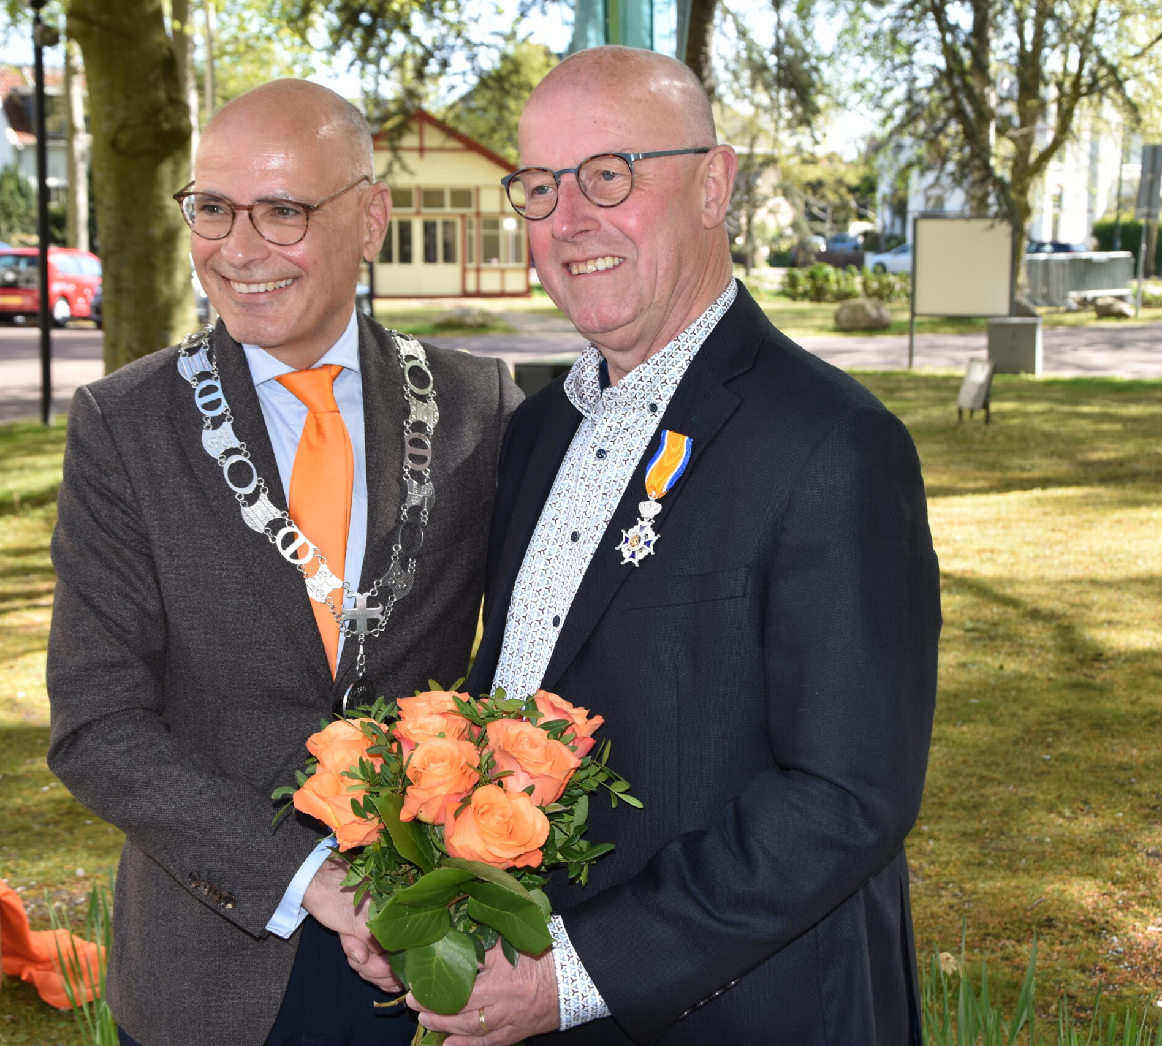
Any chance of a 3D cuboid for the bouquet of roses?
[{"bbox_3d":[-0.095,0.291,1.680,0.280,0.280,0.240,0,30,0],"label":"bouquet of roses"}]

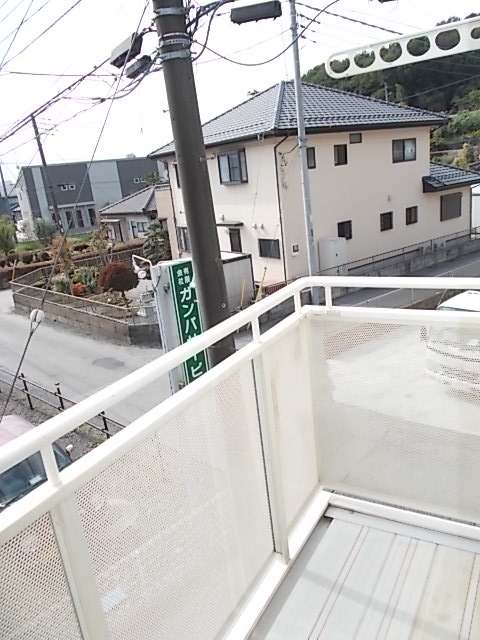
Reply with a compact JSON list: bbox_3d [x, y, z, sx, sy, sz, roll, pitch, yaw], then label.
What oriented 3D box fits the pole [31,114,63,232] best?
[{"bbox_3d":[-19.319,-14.209,48.432,0.400,12.040,0.400,-14,18,-18],"label":"pole"}]

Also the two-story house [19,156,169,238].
[{"bbox_3d":[-17.755,-15.626,60.114,17.500,7.900,6.500,-17,19,-31],"label":"two-story house"}]

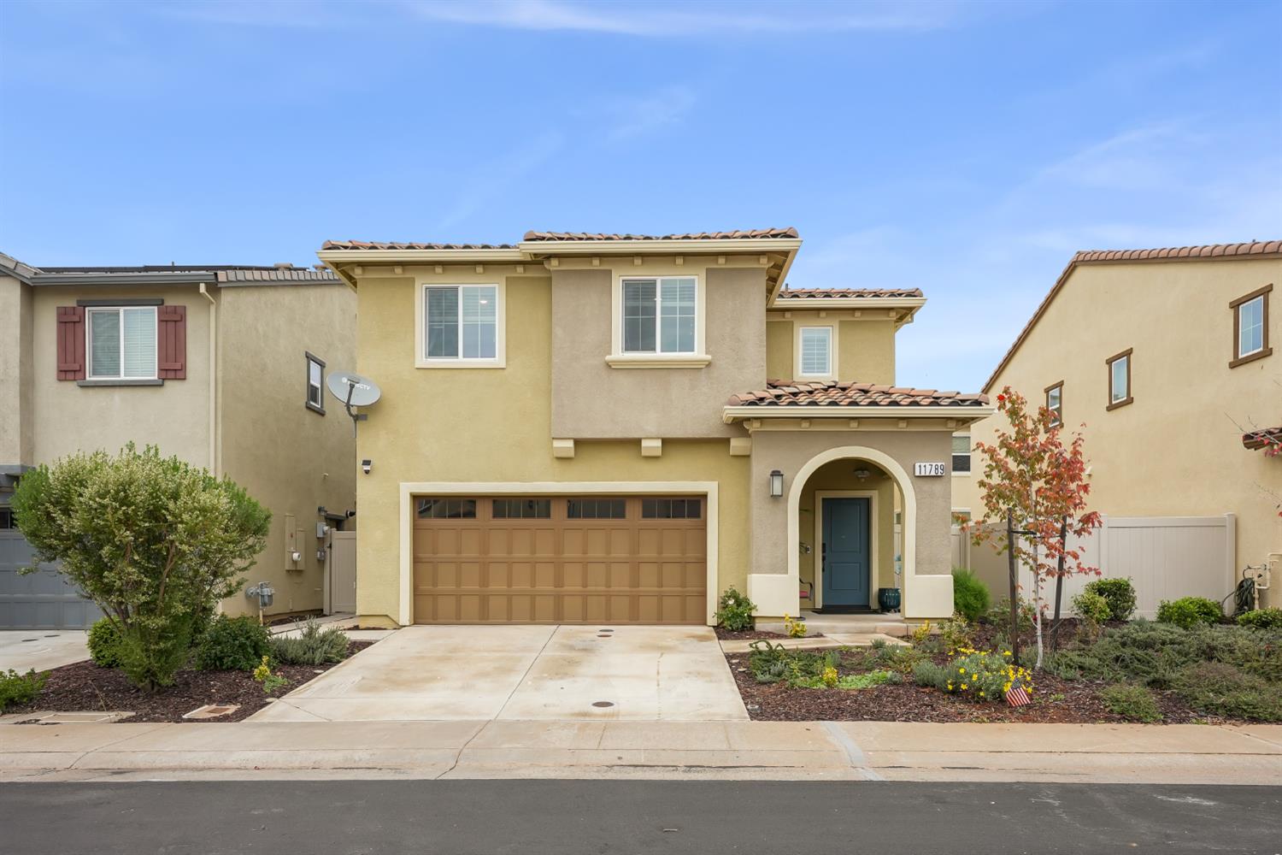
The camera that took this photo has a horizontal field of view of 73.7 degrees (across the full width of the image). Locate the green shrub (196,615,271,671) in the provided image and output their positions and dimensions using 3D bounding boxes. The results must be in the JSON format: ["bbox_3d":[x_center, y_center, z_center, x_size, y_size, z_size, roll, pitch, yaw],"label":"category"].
[{"bbox_3d":[-5.396,2.849,11.300,1.020,0.700,0.950,0,-4,0],"label":"green shrub"}]

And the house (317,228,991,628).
[{"bbox_3d":[0.170,0.150,19.200,10.400,6.900,12.000,0,-4,0],"label":"house"}]

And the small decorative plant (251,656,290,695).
[{"bbox_3d":[-4.293,2.879,9.900,0.440,0.410,0.400,0,-4,0],"label":"small decorative plant"}]

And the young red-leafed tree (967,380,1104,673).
[{"bbox_3d":[5.224,1.312,11.300,1.700,3.650,1.600,0,-4,0],"label":"young red-leafed tree"}]

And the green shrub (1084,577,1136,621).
[{"bbox_3d":[8.071,2.947,14.700,0.880,0.740,0.850,0,-4,0],"label":"green shrub"}]

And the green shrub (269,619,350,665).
[{"bbox_3d":[-4.500,2.910,11.600,1.080,0.600,0.950,0,-4,0],"label":"green shrub"}]

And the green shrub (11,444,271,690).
[{"bbox_3d":[-5.965,1.650,10.200,3.000,2.900,2.700,0,-4,0],"label":"green shrub"}]

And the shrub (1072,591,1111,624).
[{"bbox_3d":[7.436,2.967,14.100,0.630,0.530,0.600,0,-4,0],"label":"shrub"}]

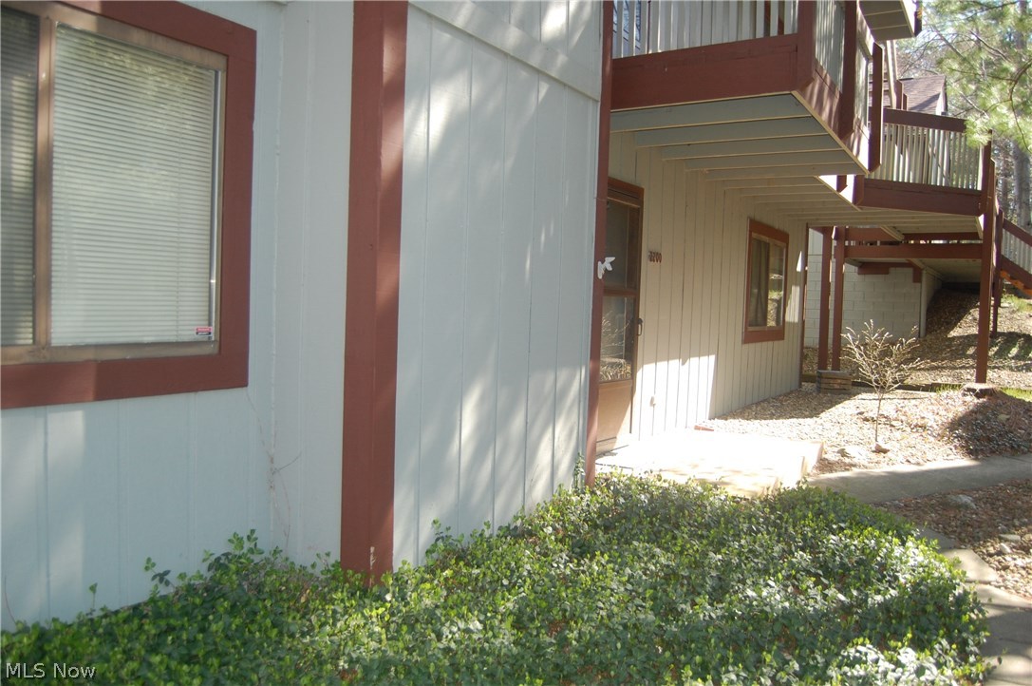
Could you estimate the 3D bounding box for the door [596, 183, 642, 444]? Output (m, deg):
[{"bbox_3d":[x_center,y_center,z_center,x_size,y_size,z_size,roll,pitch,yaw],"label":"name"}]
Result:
[{"bbox_3d":[0.769,-0.199,6.185,0.090,2.110,0.980,4,4,32],"label":"door"}]

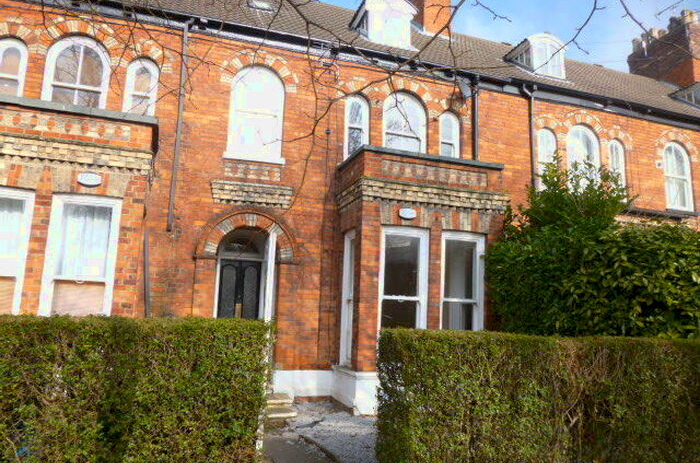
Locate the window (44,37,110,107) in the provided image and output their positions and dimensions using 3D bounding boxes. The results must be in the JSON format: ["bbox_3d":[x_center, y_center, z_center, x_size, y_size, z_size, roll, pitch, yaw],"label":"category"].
[{"bbox_3d":[-4.757,-2.527,8.793,0.975,1.808,0.150,5,-8,-19],"label":"window"}]

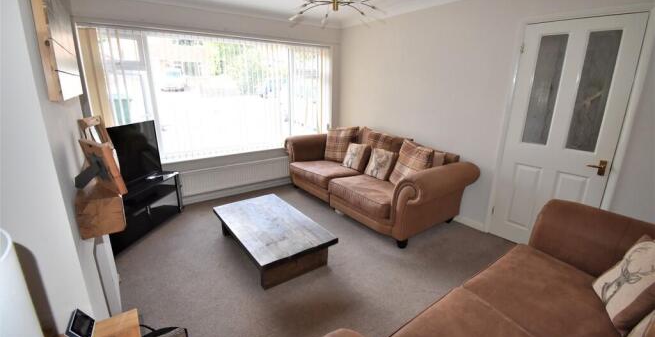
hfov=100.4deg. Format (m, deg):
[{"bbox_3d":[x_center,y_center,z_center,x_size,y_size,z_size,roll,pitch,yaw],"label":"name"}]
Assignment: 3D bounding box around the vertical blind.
[{"bbox_3d":[-1.168,-0.920,3.623,2.987,1.457,0.130,-11,19,-33],"label":"vertical blind"}]

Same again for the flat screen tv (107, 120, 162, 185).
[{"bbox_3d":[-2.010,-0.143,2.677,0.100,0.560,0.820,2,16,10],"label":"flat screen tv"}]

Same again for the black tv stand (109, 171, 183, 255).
[{"bbox_3d":[-2.097,0.432,2.871,0.430,0.510,1.040,2,16,10],"label":"black tv stand"}]

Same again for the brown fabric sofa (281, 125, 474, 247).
[{"bbox_3d":[0.488,0.035,3.502,0.950,0.880,2.410,-11,19,-33],"label":"brown fabric sofa"}]

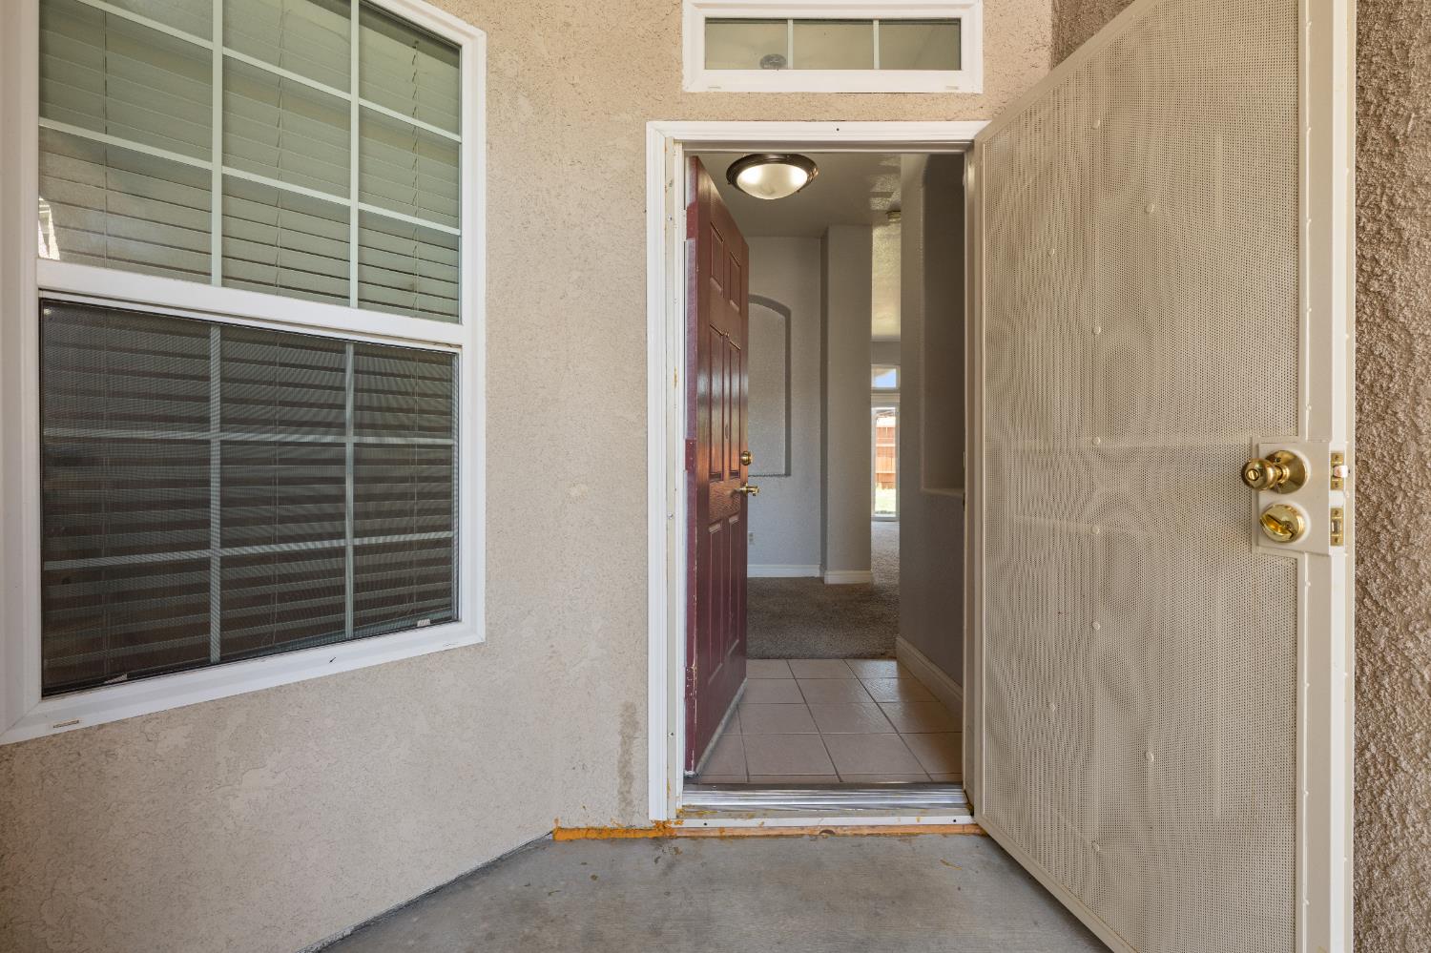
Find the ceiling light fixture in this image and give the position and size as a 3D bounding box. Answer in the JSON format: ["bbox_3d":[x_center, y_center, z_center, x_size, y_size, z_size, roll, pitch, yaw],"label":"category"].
[{"bbox_3d":[0.415,-2.140,4.300,0.670,0.170,0.670,0,0,0],"label":"ceiling light fixture"}]

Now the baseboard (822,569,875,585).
[{"bbox_3d":[1.220,0.920,5.460,0.450,0.125,0.020,0,0,-1],"label":"baseboard"}]

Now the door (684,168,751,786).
[{"bbox_3d":[0.024,-0.045,2.395,0.045,2.030,0.900,0,0,14],"label":"door"}]

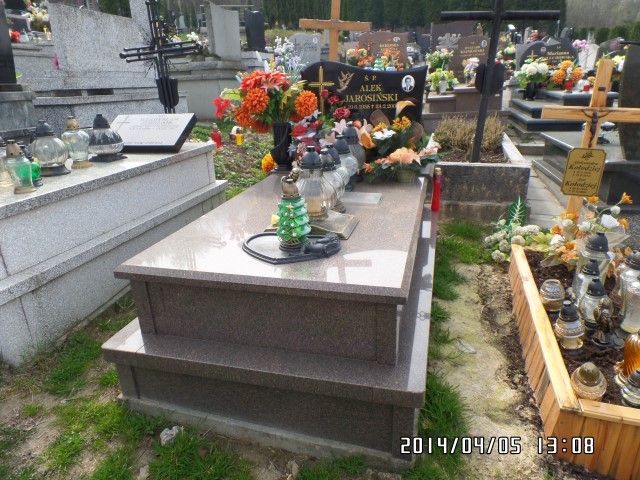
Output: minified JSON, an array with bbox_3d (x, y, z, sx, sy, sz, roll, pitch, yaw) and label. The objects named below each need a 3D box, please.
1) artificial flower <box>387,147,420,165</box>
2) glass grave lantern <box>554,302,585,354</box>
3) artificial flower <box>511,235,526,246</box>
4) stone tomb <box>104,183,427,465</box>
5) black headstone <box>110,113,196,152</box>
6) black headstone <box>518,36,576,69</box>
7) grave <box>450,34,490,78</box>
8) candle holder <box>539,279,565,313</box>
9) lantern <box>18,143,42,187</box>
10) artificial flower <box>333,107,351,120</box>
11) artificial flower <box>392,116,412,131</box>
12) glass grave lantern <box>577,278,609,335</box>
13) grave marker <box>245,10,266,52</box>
[{"bbox_3d":[0.530,-0.536,2.699,0.210,0.130,0.170,3,22,15],"label":"artificial flower"},{"bbox_3d":[1.019,0.344,1.690,0.141,0.211,0.141,3,23,16],"label":"glass grave lantern"},{"bbox_3d":[1.372,0.004,2.934,0.100,0.085,0.095,3,22,15],"label":"artificial flower"},{"bbox_3d":[0.004,0.092,2.310,1.185,0.540,1.933,3,22,15],"label":"stone tomb"},{"bbox_3d":[-1.232,-0.762,3.028,0.649,0.056,0.343,4,55,16],"label":"black headstone"},{"bbox_3d":[3.636,-2.839,6.753,0.839,0.682,0.120,3,23,16],"label":"black headstone"},{"bbox_3d":[2.356,-2.816,6.653,0.553,0.647,0.120,3,23,16],"label":"grave"},{"bbox_3d":[1.036,0.247,1.891,0.102,0.130,0.102,3,22,15],"label":"candle holder"},{"bbox_3d":[-1.595,-0.408,2.326,0.129,0.214,0.129,3,22,15],"label":"lantern"},{"bbox_3d":[0.136,-0.798,2.684,0.112,0.085,0.090,3,22,15],"label":"artificial flower"},{"bbox_3d":[0.512,-0.723,2.638,0.115,0.090,0.100,3,23,16],"label":"artificial flower"},{"bbox_3d":[1.275,0.318,1.986,0.144,0.288,0.144,-3,20,17],"label":"glass grave lantern"},{"bbox_3d":[-1.019,-3.190,6.513,0.100,0.560,0.701,3,23,16],"label":"grave marker"}]

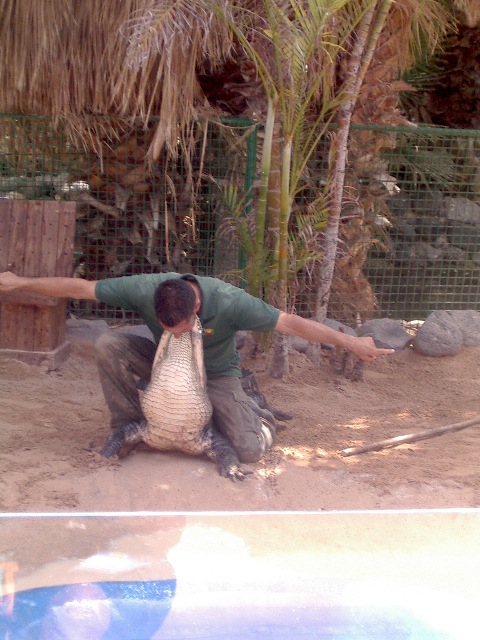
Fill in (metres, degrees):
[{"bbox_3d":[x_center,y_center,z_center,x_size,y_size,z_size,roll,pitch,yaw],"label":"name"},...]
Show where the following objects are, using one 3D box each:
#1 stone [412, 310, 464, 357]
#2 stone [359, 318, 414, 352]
[{"bbox_3d":[1.127,0.077,10.500,0.290,0.260,0.260,1,7,-11],"label":"stone"},{"bbox_3d":[0.826,0.085,10.500,0.300,0.180,0.240,1,7,-11],"label":"stone"}]

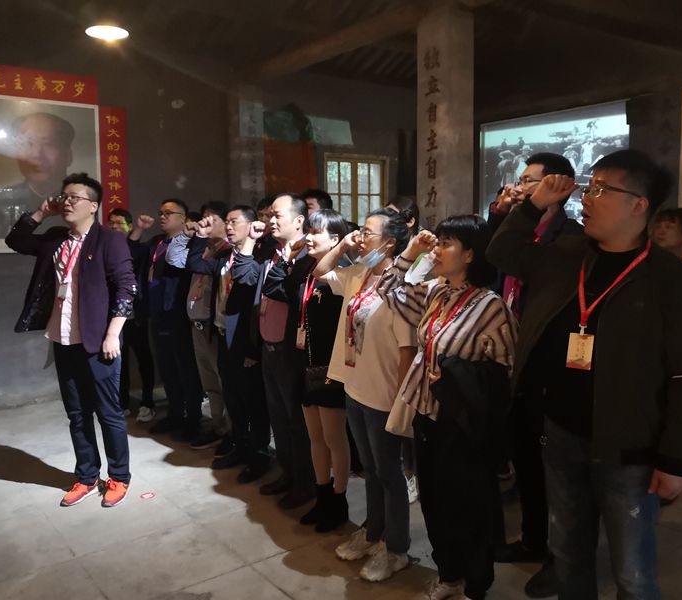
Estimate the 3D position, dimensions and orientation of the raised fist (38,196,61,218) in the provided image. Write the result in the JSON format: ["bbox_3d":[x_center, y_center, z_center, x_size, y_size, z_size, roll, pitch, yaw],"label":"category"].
[{"bbox_3d":[-1.598,-0.507,3.420,0.100,0.110,0.100,3,6,33],"label":"raised fist"}]

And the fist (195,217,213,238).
[{"bbox_3d":[-0.847,-0.450,3.870,0.100,0.115,0.100,4,6,40],"label":"fist"}]

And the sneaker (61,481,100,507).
[{"bbox_3d":[-1.494,1.077,3.585,0.105,0.105,0.280,2,5,28],"label":"sneaker"}]

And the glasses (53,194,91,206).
[{"bbox_3d":[-1.476,-0.548,3.450,0.142,0.050,0.140,1,6,19],"label":"glasses"}]

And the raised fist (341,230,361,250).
[{"bbox_3d":[0.048,-0.264,2.720,0.090,0.085,0.082,-5,7,-39],"label":"raised fist"}]

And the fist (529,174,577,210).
[{"bbox_3d":[0.599,-0.303,1.750,0.115,0.100,0.095,-5,7,-39],"label":"fist"}]

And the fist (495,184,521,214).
[{"bbox_3d":[0.698,-0.419,2.600,0.100,0.115,0.100,-3,5,-28],"label":"fist"}]

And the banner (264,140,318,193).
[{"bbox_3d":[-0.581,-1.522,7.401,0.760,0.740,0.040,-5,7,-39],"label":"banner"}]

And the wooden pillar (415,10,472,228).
[{"bbox_3d":[0.770,-0.579,4.669,0.300,3.200,0.300,-4,6,-37],"label":"wooden pillar"}]

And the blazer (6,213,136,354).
[{"bbox_3d":[-1.506,-0.086,3.480,0.690,0.750,0.400,2,5,26],"label":"blazer"}]

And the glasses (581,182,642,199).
[{"bbox_3d":[0.796,-0.315,1.830,0.140,0.045,0.140,14,2,-12],"label":"glasses"}]

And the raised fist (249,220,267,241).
[{"bbox_3d":[-0.463,-0.393,3.500,0.095,0.105,0.090,-5,7,-39],"label":"raised fist"}]

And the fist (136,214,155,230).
[{"bbox_3d":[-1.459,-0.585,4.680,0.110,0.100,0.100,-5,7,-39],"label":"fist"}]

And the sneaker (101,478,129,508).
[{"bbox_3d":[-1.308,1.090,3.621,0.102,0.105,0.285,-1,6,-1],"label":"sneaker"}]

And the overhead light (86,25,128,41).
[{"bbox_3d":[-1.758,-2.025,4.696,0.307,0.130,0.307,-5,7,-39],"label":"overhead light"}]

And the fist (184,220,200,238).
[{"bbox_3d":[-1.042,-0.491,4.350,0.100,0.110,0.100,4,6,40],"label":"fist"}]

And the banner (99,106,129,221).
[{"bbox_3d":[-2.182,-1.158,6.064,0.265,1.386,0.020,-4,6,-37],"label":"banner"}]

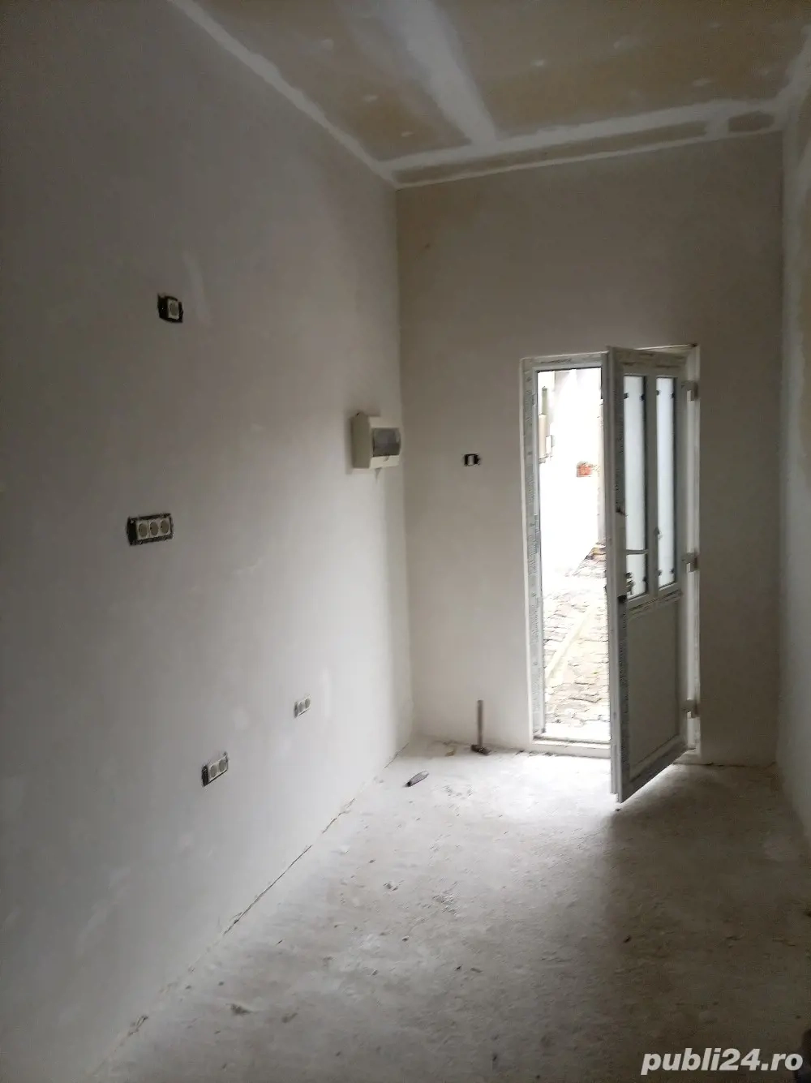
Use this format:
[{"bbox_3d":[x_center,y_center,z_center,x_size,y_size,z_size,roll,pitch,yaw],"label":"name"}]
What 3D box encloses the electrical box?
[{"bbox_3d":[-0.133,-0.455,3.610,0.099,0.224,0.338,0,7,20],"label":"electrical box"}]

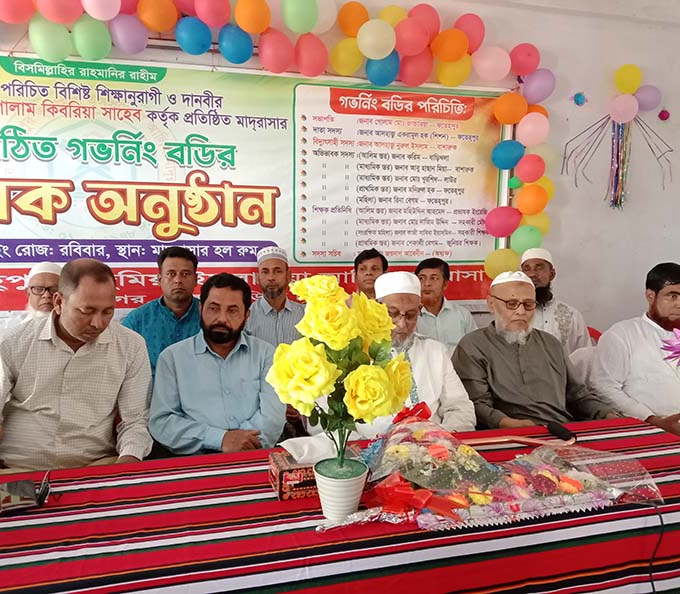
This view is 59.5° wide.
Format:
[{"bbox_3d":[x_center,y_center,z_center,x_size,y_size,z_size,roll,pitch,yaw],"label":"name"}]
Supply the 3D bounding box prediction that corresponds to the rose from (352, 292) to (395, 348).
[{"bbox_3d":[0.070,0.052,1.330,0.110,0.120,0.090,-4,9,-33],"label":"rose"}]

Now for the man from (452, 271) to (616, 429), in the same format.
[{"bbox_3d":[0.666,0.545,2.129,0.570,1.260,0.720,0,8,-9],"label":"man"}]

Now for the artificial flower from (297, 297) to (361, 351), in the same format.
[{"bbox_3d":[-0.025,0.059,1.290,0.135,0.115,0.095,1,8,3],"label":"artificial flower"}]

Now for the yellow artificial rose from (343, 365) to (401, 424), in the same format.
[{"bbox_3d":[0.068,0.213,1.300,0.125,0.125,0.090,-2,8,-18],"label":"yellow artificial rose"}]

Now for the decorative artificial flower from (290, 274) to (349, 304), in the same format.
[{"bbox_3d":[-0.046,-0.015,1.340,0.127,0.080,0.110,2,8,9],"label":"decorative artificial flower"}]

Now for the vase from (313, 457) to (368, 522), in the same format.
[{"bbox_3d":[0.001,0.447,1.380,0.124,0.113,0.124,1,8,0],"label":"vase"}]

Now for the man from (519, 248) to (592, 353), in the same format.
[{"bbox_3d":[1.004,0.419,2.919,0.540,1.300,0.700,0,8,-3],"label":"man"}]

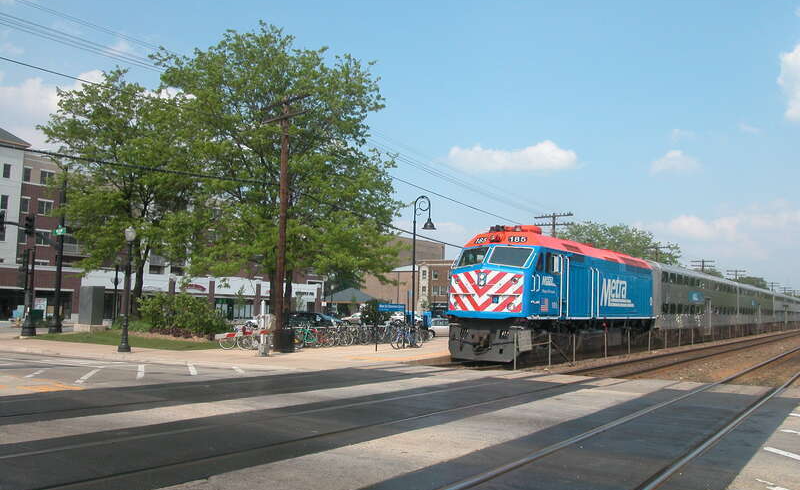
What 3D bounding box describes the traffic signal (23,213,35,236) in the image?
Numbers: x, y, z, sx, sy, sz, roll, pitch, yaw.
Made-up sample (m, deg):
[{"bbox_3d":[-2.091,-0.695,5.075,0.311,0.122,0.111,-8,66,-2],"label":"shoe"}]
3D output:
[{"bbox_3d":[-20.749,-1.119,36.200,0.420,1.170,0.420,-2,-7,30],"label":"traffic signal"}]

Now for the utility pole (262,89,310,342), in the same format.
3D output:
[{"bbox_3d":[-4.880,-1.022,27.051,2.400,10.768,0.360,-3,-7,36],"label":"utility pole"}]

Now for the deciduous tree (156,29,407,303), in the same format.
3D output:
[{"bbox_3d":[-6.122,-3.553,35.336,12.300,17.348,12.000,1,-6,0],"label":"deciduous tree"}]

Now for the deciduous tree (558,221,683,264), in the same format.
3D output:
[{"bbox_3d":[25.366,3.690,74.686,12.500,12.463,12.500,1,-6,0],"label":"deciduous tree"}]

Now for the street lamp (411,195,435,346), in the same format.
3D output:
[{"bbox_3d":[1.095,1.215,31.112,1.300,7.288,0.650,-1,-6,25],"label":"street lamp"}]

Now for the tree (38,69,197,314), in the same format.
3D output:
[{"bbox_3d":[-16.843,-2.842,40.399,9.400,16.411,9.400,1,-6,0],"label":"tree"}]

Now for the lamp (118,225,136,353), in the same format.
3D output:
[{"bbox_3d":[-10.055,1.634,23.998,0.460,4.636,0.460,1,-6,0],"label":"lamp"}]

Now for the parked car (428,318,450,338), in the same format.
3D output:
[{"bbox_3d":[3.732,5.646,44.830,4.600,1.440,1.780,0,-6,12],"label":"parked car"}]

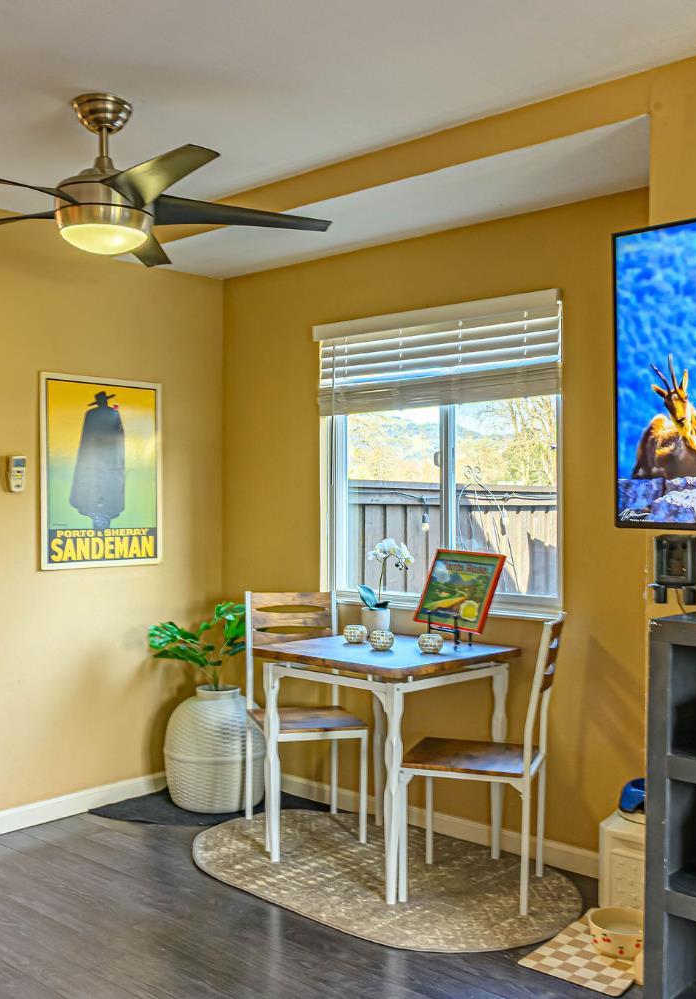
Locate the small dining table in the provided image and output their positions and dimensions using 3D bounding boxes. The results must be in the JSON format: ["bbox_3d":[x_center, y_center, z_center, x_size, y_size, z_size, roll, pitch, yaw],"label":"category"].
[{"bbox_3d":[0.129,0.918,3.595,0.705,0.765,0.690,0,0,44],"label":"small dining table"}]

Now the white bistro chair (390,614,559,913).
[{"bbox_3d":[0.455,0.841,3.328,0.485,0.920,0.390,0,0,18],"label":"white bistro chair"}]

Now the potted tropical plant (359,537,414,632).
[{"bbox_3d":[0.155,0.350,4.000,0.215,0.400,0.140,0,0,2],"label":"potted tropical plant"}]

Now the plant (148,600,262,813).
[{"bbox_3d":[-0.596,0.878,4.343,0.500,0.855,0.500,0,0,0],"label":"plant"}]

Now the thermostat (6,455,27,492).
[{"bbox_3d":[-1.298,-0.102,3.938,0.030,0.143,0.066,0,0,42],"label":"thermostat"}]

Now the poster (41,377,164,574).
[{"bbox_3d":[-1.031,-0.111,4.247,0.020,0.805,0.605,0,0,42],"label":"poster"}]

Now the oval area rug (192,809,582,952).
[{"bbox_3d":[0.068,1.302,3.517,1.530,0.012,0.920,0,0,42],"label":"oval area rug"}]

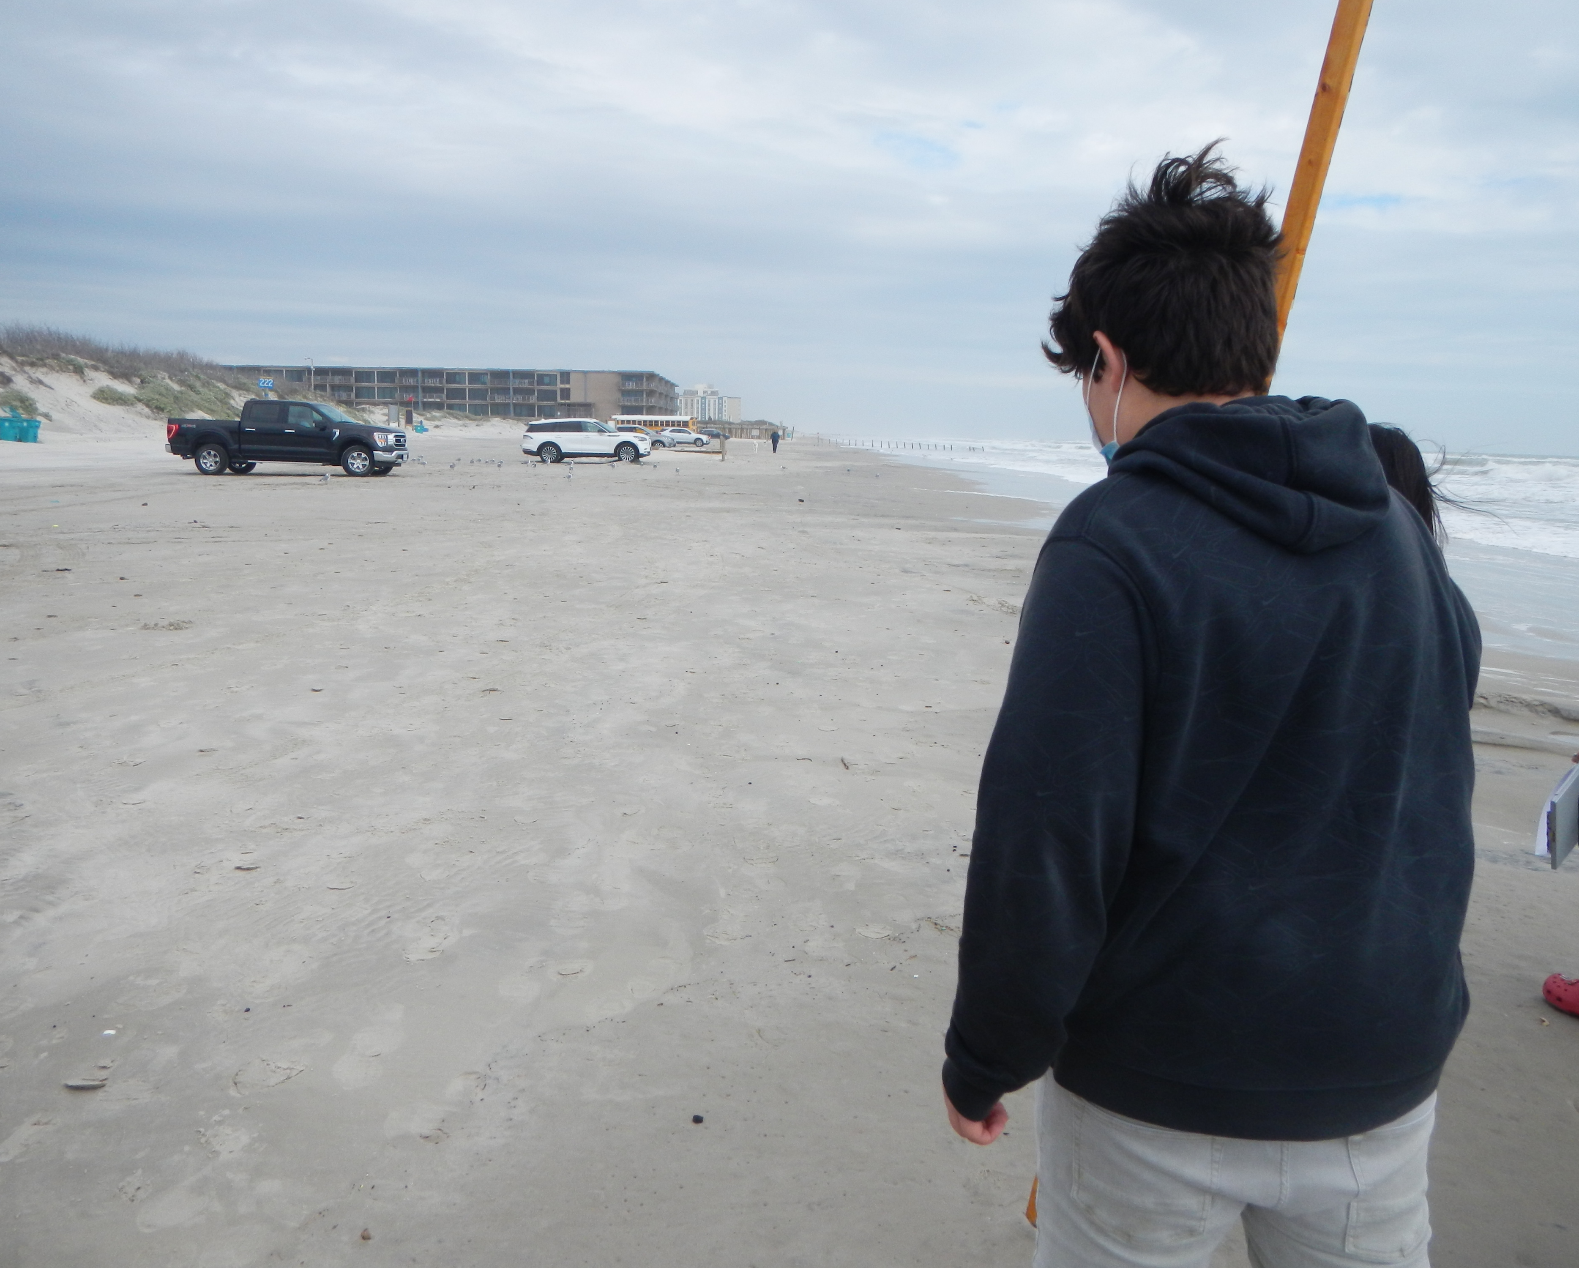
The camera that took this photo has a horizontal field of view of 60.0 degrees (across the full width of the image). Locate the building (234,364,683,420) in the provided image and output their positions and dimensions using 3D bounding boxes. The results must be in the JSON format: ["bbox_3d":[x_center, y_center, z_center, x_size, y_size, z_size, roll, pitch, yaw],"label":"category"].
[{"bbox_3d":[-61.294,-45.147,261.435,79.000,9.000,45.000,1,8,0],"label":"building"}]

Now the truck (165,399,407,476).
[{"bbox_3d":[-12.500,-4.950,34.550,5.880,1.960,2.080,2,8,2],"label":"truck"}]

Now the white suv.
[{"bbox_3d":[-8.030,-7.680,54.500,5.060,1.770,2.050,1,8,-3],"label":"white suv"}]

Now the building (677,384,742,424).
[{"bbox_3d":[-47.533,-130.769,779.456,44.000,23.500,20.000,1,8,0],"label":"building"}]

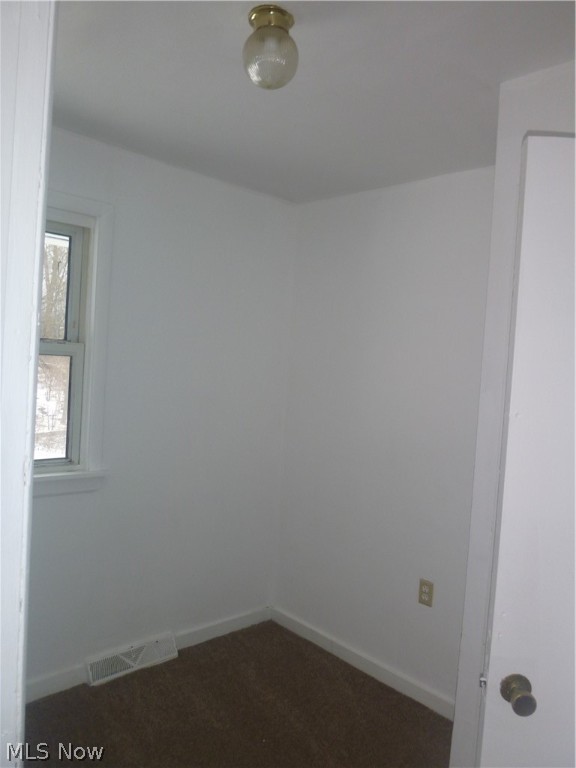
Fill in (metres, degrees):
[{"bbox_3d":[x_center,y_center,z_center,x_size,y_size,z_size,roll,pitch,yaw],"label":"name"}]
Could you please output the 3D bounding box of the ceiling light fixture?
[{"bbox_3d":[-0.049,-0.881,1.480,0.150,0.178,0.150,4,3,0],"label":"ceiling light fixture"}]

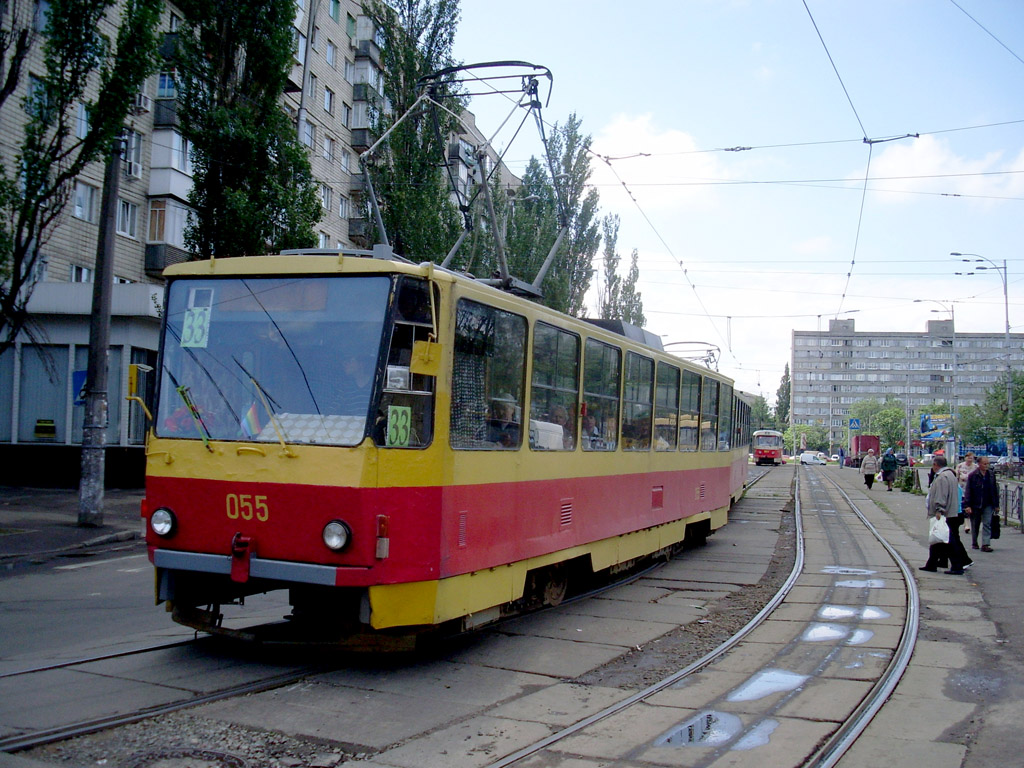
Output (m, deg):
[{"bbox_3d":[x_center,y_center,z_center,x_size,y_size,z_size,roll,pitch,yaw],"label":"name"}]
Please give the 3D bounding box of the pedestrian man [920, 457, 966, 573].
[{"bbox_3d":[6.472,1.967,16.900,0.680,1.748,0.560,0,-3,18],"label":"pedestrian man"}]

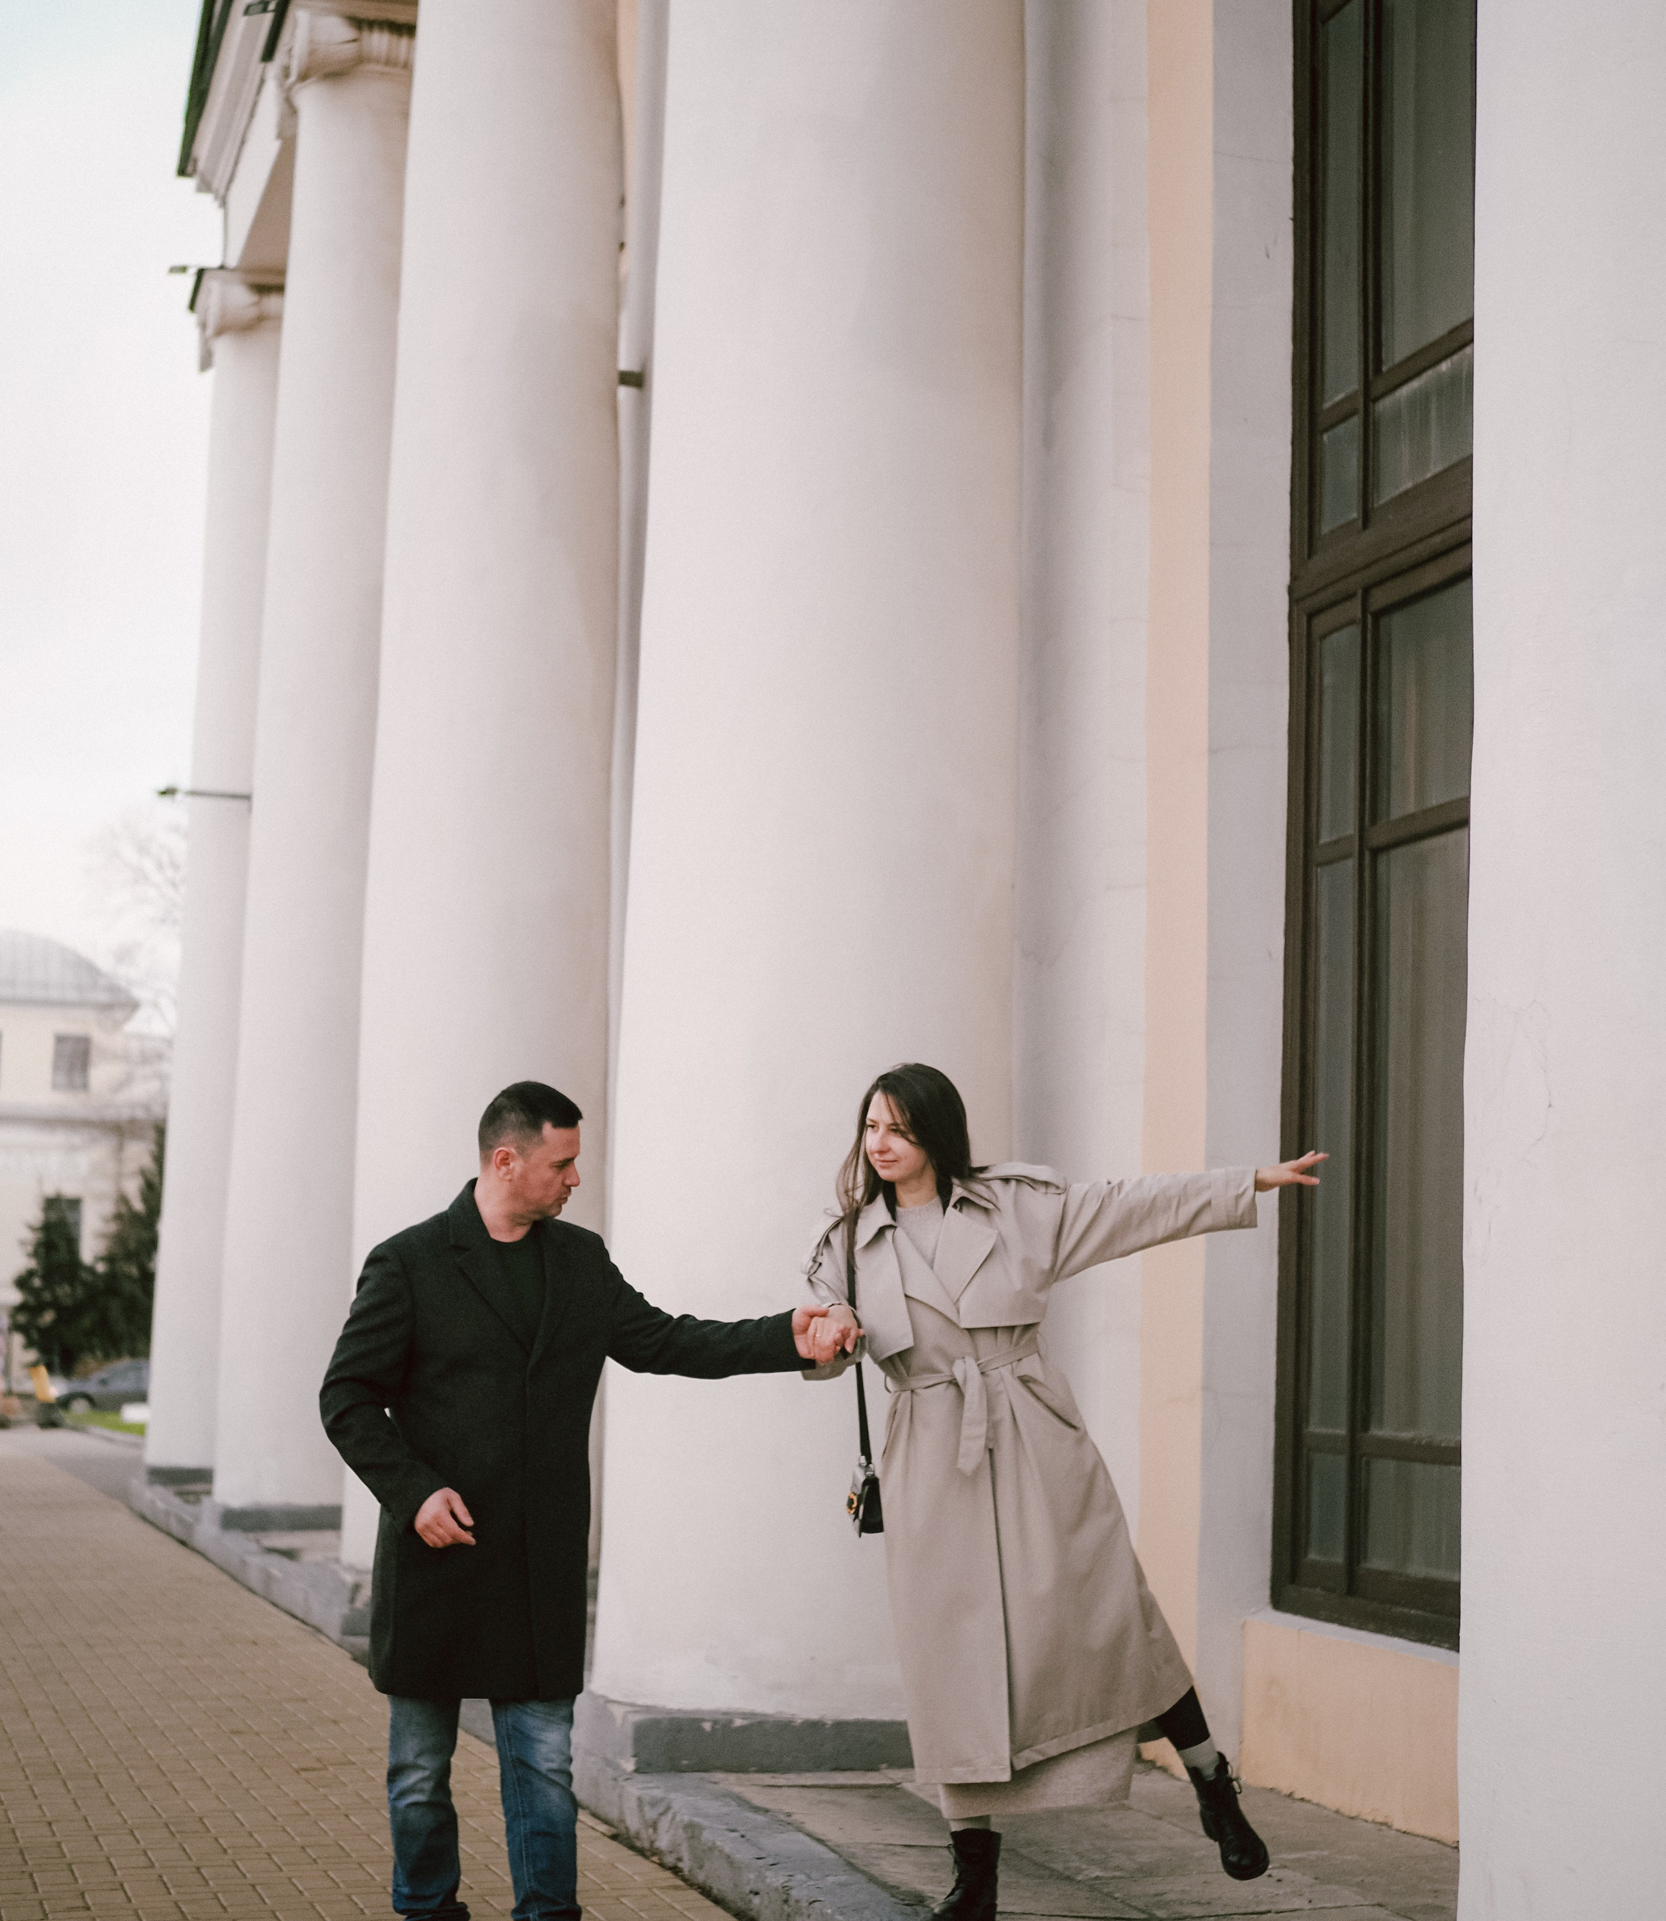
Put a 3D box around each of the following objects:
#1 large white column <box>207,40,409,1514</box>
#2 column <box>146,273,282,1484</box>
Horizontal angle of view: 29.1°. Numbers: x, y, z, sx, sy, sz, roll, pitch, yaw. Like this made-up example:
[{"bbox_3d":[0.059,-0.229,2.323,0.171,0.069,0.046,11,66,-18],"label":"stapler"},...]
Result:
[{"bbox_3d":[-3.142,-1.215,20.827,1.320,9.650,1.320,4,-7,-16],"label":"large white column"},{"bbox_3d":[-4.735,-0.573,26.262,1.320,9.650,1.320,4,-7,-16],"label":"column"}]

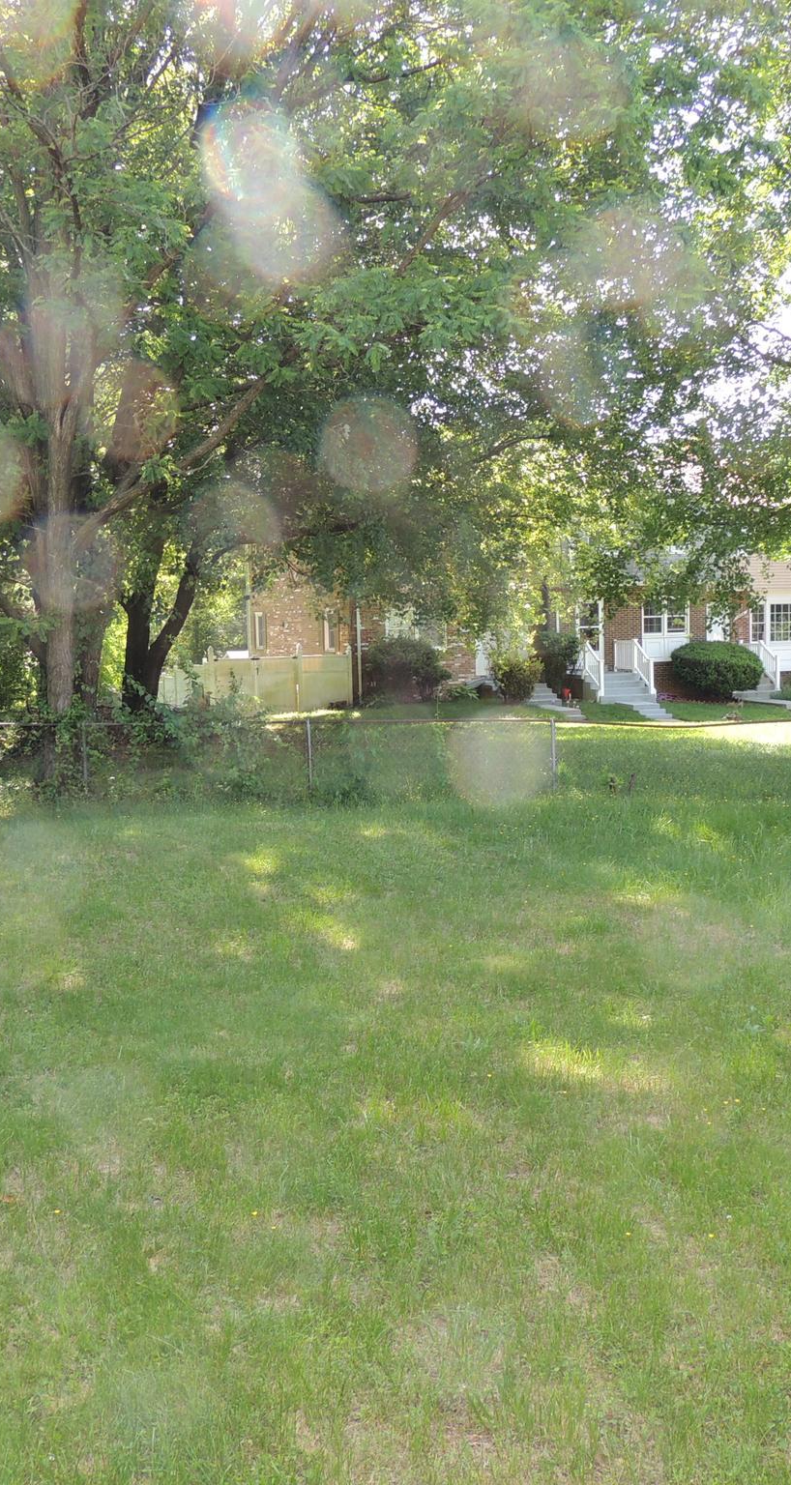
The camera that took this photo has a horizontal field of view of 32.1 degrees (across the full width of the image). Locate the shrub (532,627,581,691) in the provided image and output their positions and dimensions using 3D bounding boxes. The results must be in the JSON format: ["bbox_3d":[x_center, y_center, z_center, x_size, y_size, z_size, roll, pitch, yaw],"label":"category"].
[{"bbox_3d":[4.468,-2.288,37.949,1.327,1.760,1.250,-1,5,0],"label":"shrub"}]

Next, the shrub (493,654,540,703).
[{"bbox_3d":[3.242,-1.714,36.657,1.202,1.295,1.150,-1,5,0],"label":"shrub"}]

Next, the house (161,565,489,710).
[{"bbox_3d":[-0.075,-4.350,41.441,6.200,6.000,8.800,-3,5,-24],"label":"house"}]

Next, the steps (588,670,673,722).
[{"bbox_3d":[6.465,-1.257,38.227,1.900,1.320,2.300,-3,5,-24],"label":"steps"}]

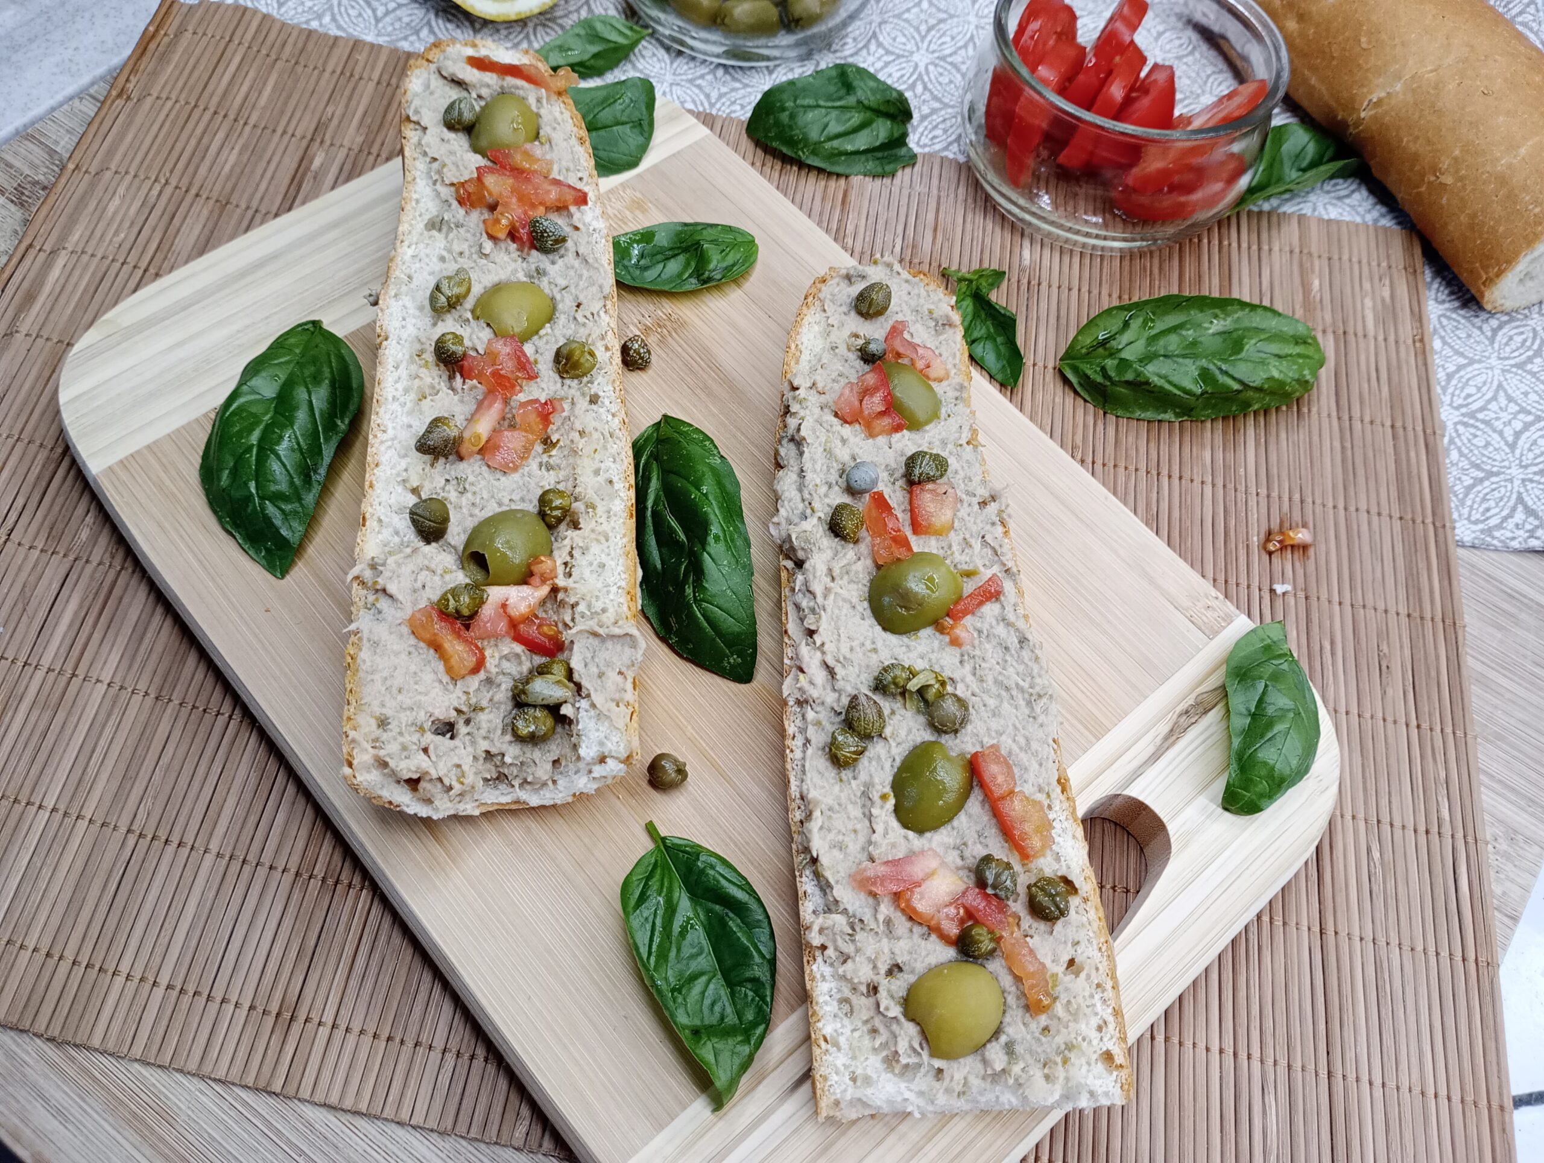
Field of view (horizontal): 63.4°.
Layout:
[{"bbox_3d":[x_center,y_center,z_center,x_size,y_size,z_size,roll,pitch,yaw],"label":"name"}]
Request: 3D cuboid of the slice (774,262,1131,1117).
[{"bbox_3d":[0.032,0.012,0.291,0.062,0.032,0.207,-1,62,-4],"label":"slice"}]

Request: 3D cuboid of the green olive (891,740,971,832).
[{"bbox_3d":[0.032,0.042,0.254,0.017,0.015,0.019,28,64,11],"label":"green olive"}]

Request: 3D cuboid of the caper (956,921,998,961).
[{"bbox_3d":[0.039,0.069,0.239,0.009,0.008,0.008,-10,63,-9],"label":"caper"}]

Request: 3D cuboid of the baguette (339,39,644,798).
[{"bbox_3d":[-0.068,-0.050,0.313,0.060,0.032,0.217,-5,62,-6],"label":"baguette"}]

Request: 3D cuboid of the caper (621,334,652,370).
[{"bbox_3d":[-0.037,-0.062,0.339,0.008,0.008,0.009,-1,62,-4],"label":"caper"}]

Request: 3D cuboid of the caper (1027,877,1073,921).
[{"bbox_3d":[0.054,0.062,0.243,0.009,0.009,0.009,-15,64,-11],"label":"caper"}]

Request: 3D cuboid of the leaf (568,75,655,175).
[{"bbox_3d":[-0.057,-0.132,0.368,0.048,0.011,0.039,-11,63,-9],"label":"leaf"}]

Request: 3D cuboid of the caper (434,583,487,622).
[{"bbox_3d":[-0.066,0.004,0.265,0.011,0.008,0.009,-16,64,-12],"label":"caper"}]

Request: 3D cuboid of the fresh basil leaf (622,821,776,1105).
[{"bbox_3d":[-0.015,0.078,0.260,0.029,0.012,0.059,-14,64,-10],"label":"fresh basil leaf"}]

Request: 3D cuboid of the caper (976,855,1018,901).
[{"bbox_3d":[0.045,0.059,0.248,0.009,0.008,0.010,-36,70,-20],"label":"caper"}]

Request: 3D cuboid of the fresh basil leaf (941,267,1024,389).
[{"bbox_3d":[0.065,-0.076,0.367,0.020,0.018,0.046,-12,63,-10],"label":"fresh basil leaf"}]

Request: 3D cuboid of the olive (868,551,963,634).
[{"bbox_3d":[0.031,0.002,0.272,0.021,0.017,0.017,-31,68,-18],"label":"olive"}]

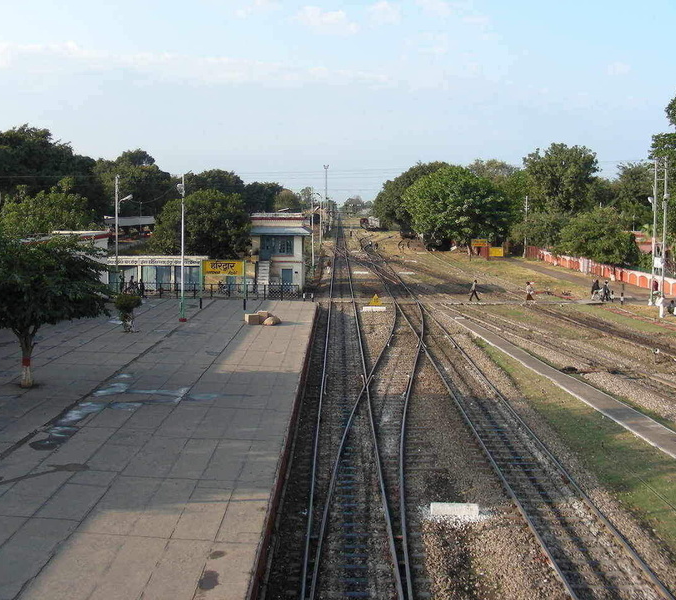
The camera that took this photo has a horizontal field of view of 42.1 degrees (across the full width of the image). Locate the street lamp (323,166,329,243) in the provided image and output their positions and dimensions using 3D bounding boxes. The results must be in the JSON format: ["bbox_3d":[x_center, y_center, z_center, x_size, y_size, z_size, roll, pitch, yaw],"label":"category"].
[{"bbox_3d":[-2.501,-21.042,191.000,1.200,16.700,1.000,0,6,0],"label":"street lamp"}]

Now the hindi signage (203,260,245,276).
[{"bbox_3d":[-6.969,-1.917,53.449,2.600,0.975,0.120,0,6,3],"label":"hindi signage"}]

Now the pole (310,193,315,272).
[{"bbox_3d":[-2.646,-7.240,93.500,0.350,9.100,0.300,0,6,0],"label":"pole"}]

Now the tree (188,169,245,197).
[{"bbox_3d":[-18.587,-13.294,134.344,10.500,13.600,10.500,0,6,0],"label":"tree"}]

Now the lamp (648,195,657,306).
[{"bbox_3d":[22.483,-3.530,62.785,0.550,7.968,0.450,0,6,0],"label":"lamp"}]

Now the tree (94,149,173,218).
[{"bbox_3d":[-36.120,-17.930,155.885,13.500,16.400,12.500,0,6,0],"label":"tree"}]

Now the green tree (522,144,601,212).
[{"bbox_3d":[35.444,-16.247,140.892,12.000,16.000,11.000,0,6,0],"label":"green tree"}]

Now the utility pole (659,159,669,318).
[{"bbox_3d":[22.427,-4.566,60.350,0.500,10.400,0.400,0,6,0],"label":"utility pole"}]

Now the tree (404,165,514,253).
[{"bbox_3d":[19.600,-14.924,143.724,17.300,14.200,15.500,0,6,0],"label":"tree"}]

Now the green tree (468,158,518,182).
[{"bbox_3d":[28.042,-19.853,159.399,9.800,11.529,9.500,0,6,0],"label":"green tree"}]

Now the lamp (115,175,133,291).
[{"bbox_3d":[-17.503,-5.299,71.827,1.400,9.400,0.350,1,6,6],"label":"lamp"}]

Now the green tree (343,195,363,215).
[{"bbox_3d":[8.837,-52.399,517.355,13.000,16.000,13.000,0,6,0],"label":"green tree"}]

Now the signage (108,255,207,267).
[{"bbox_3d":[-14.664,-3.171,70.952,7.800,0.930,0.200,0,6,0],"label":"signage"}]

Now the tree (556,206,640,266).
[{"bbox_3d":[25.109,-5.625,84.649,8.100,6.737,7.300,0,6,0],"label":"tree"}]

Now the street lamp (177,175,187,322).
[{"bbox_3d":[-8.328,-2.746,47.187,0.420,7.920,0.380,0,6,0],"label":"street lamp"}]

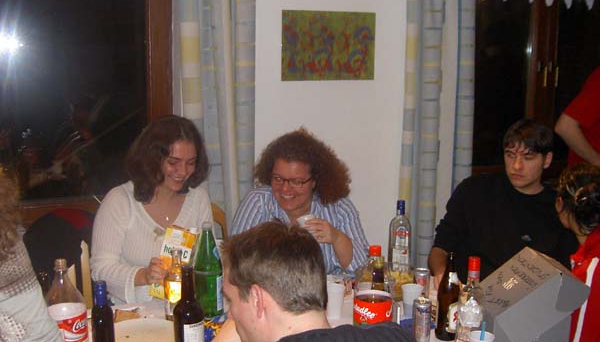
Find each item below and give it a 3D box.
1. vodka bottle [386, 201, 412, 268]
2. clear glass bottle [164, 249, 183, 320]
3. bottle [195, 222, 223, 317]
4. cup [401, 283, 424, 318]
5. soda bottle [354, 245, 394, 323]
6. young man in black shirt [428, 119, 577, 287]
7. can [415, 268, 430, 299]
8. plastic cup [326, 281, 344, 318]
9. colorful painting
[{"bbox_3d":[0.365,0.263,2.454,0.081,0.310,0.081,1,10,0],"label":"vodka bottle"},{"bbox_3d":[-0.372,0.343,2.052,0.074,0.232,0.074,1,11,0],"label":"clear glass bottle"},{"bbox_3d":[-0.288,0.312,2.140,0.090,0.306,0.090,1,10,0],"label":"bottle"},{"bbox_3d":[0.362,0.417,2.177,0.070,0.105,0.070,1,10,0],"label":"cup"},{"bbox_3d":[0.190,0.356,1.751,0.096,0.332,0.096,1,11,0],"label":"soda bottle"},{"bbox_3d":[0.763,0.461,2.662,0.600,1.280,0.720,8,13,36],"label":"young man in black shirt"},{"bbox_3d":[0.409,0.390,2.253,0.053,0.133,0.053,1,10,0],"label":"can"},{"bbox_3d":[0.112,0.417,2.158,0.070,0.105,0.070,1,10,0],"label":"plastic cup"},{"bbox_3d":[0.139,-0.580,3.150,0.473,0.315,0.020,-3,12,-21],"label":"colorful painting"}]

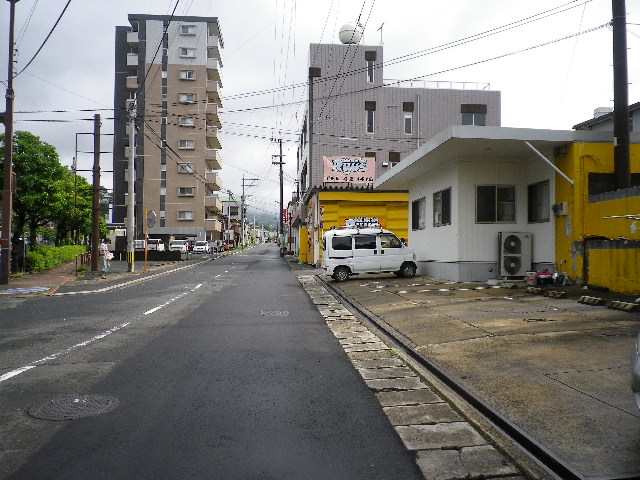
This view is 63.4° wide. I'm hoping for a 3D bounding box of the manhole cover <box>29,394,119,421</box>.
[{"bbox_3d":[-2.170,1.495,4.600,0.720,0.030,0.720,0,0,-6],"label":"manhole cover"}]

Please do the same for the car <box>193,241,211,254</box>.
[{"bbox_3d":[-13.700,0.850,60.300,1.690,1.500,4.100,0,-2,-6],"label":"car"}]

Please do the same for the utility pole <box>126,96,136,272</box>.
[{"bbox_3d":[-8.751,-2.675,24.146,0.420,8.350,0.420,0,-2,-6],"label":"utility pole"}]

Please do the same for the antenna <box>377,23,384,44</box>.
[{"bbox_3d":[3.907,-13.144,33.000,0.500,1.350,0.800,1,-2,-22],"label":"antenna"}]

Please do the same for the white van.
[{"bbox_3d":[1.707,0.482,19.551,3.400,1.950,1.480,-1,-2,-6],"label":"white van"}]

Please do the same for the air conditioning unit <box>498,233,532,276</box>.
[{"bbox_3d":[6.100,0.450,16.150,0.920,1.350,0.350,0,-2,0],"label":"air conditioning unit"}]

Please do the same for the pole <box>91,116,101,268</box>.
[{"bbox_3d":[-10.650,-2.240,24.700,0.350,7.500,0.350,0,-2,0],"label":"pole"}]

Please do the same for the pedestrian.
[{"bbox_3d":[-8.354,0.722,20.127,0.500,1.570,0.480,0,-2,12],"label":"pedestrian"}]

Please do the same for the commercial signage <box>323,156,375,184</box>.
[{"bbox_3d":[1.610,-3.780,28.000,2.770,1.430,0.140,0,-2,2],"label":"commercial signage"}]

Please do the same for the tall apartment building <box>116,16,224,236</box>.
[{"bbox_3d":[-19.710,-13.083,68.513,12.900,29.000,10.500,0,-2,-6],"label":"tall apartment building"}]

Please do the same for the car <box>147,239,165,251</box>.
[{"bbox_3d":[-19.200,0.770,60.500,1.480,1.680,3.500,0,-2,-6],"label":"car"}]

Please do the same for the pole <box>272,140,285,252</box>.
[{"bbox_3d":[-3.850,-3.980,48.500,1.150,11.000,0.400,0,-2,0],"label":"pole"}]

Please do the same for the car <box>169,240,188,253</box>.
[{"bbox_3d":[-15.530,0.810,57.496,1.680,1.520,4.000,0,-2,-10],"label":"car"}]

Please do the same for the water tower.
[{"bbox_3d":[1.956,-13.166,33.200,1.450,1.500,1.450,0,-2,-6],"label":"water tower"}]

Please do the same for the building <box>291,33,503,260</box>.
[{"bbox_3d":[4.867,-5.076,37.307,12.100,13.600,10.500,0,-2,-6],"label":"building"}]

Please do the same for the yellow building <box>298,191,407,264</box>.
[{"bbox_3d":[2.000,-0.580,30.500,4.900,4.250,6.500,0,-2,-5],"label":"yellow building"}]

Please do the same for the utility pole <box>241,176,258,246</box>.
[{"bbox_3d":[-11.300,-4.600,84.000,2.500,12.000,0.400,0,-2,0],"label":"utility pole"}]

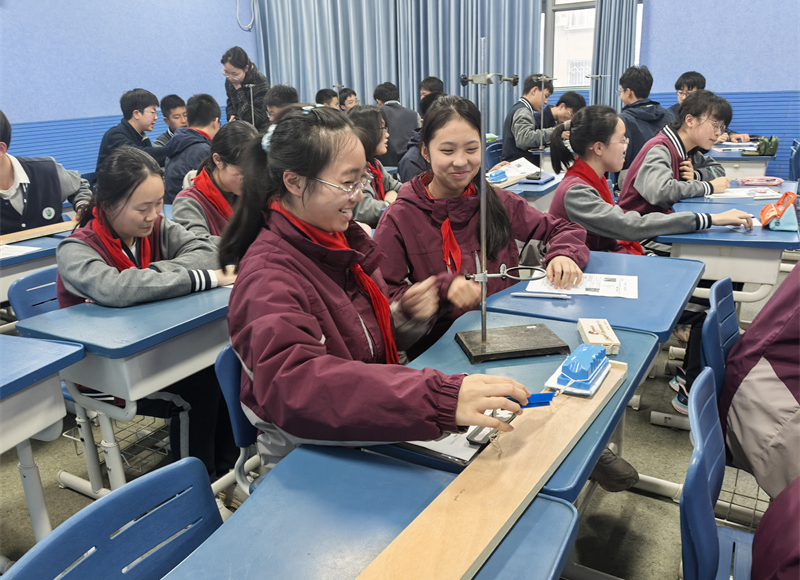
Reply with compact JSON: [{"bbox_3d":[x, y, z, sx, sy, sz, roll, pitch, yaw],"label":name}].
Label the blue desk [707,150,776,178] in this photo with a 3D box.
[{"bbox_3d":[2.262,-0.559,4.295,0.450,0.750,0.645,7,20,25],"label":"blue desk"}]

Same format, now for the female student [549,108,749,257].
[{"bbox_3d":[0.896,-0.091,2.383,0.700,1.170,0.460,7,20,25],"label":"female student"}]

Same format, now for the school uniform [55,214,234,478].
[{"bbox_3d":[-0.799,0.192,2.011,0.600,0.892,0.520,11,23,36],"label":"school uniform"}]

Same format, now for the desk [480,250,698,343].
[{"bbox_3d":[0.546,0.337,1.744,0.417,0.757,0.615,9,21,31],"label":"desk"}]

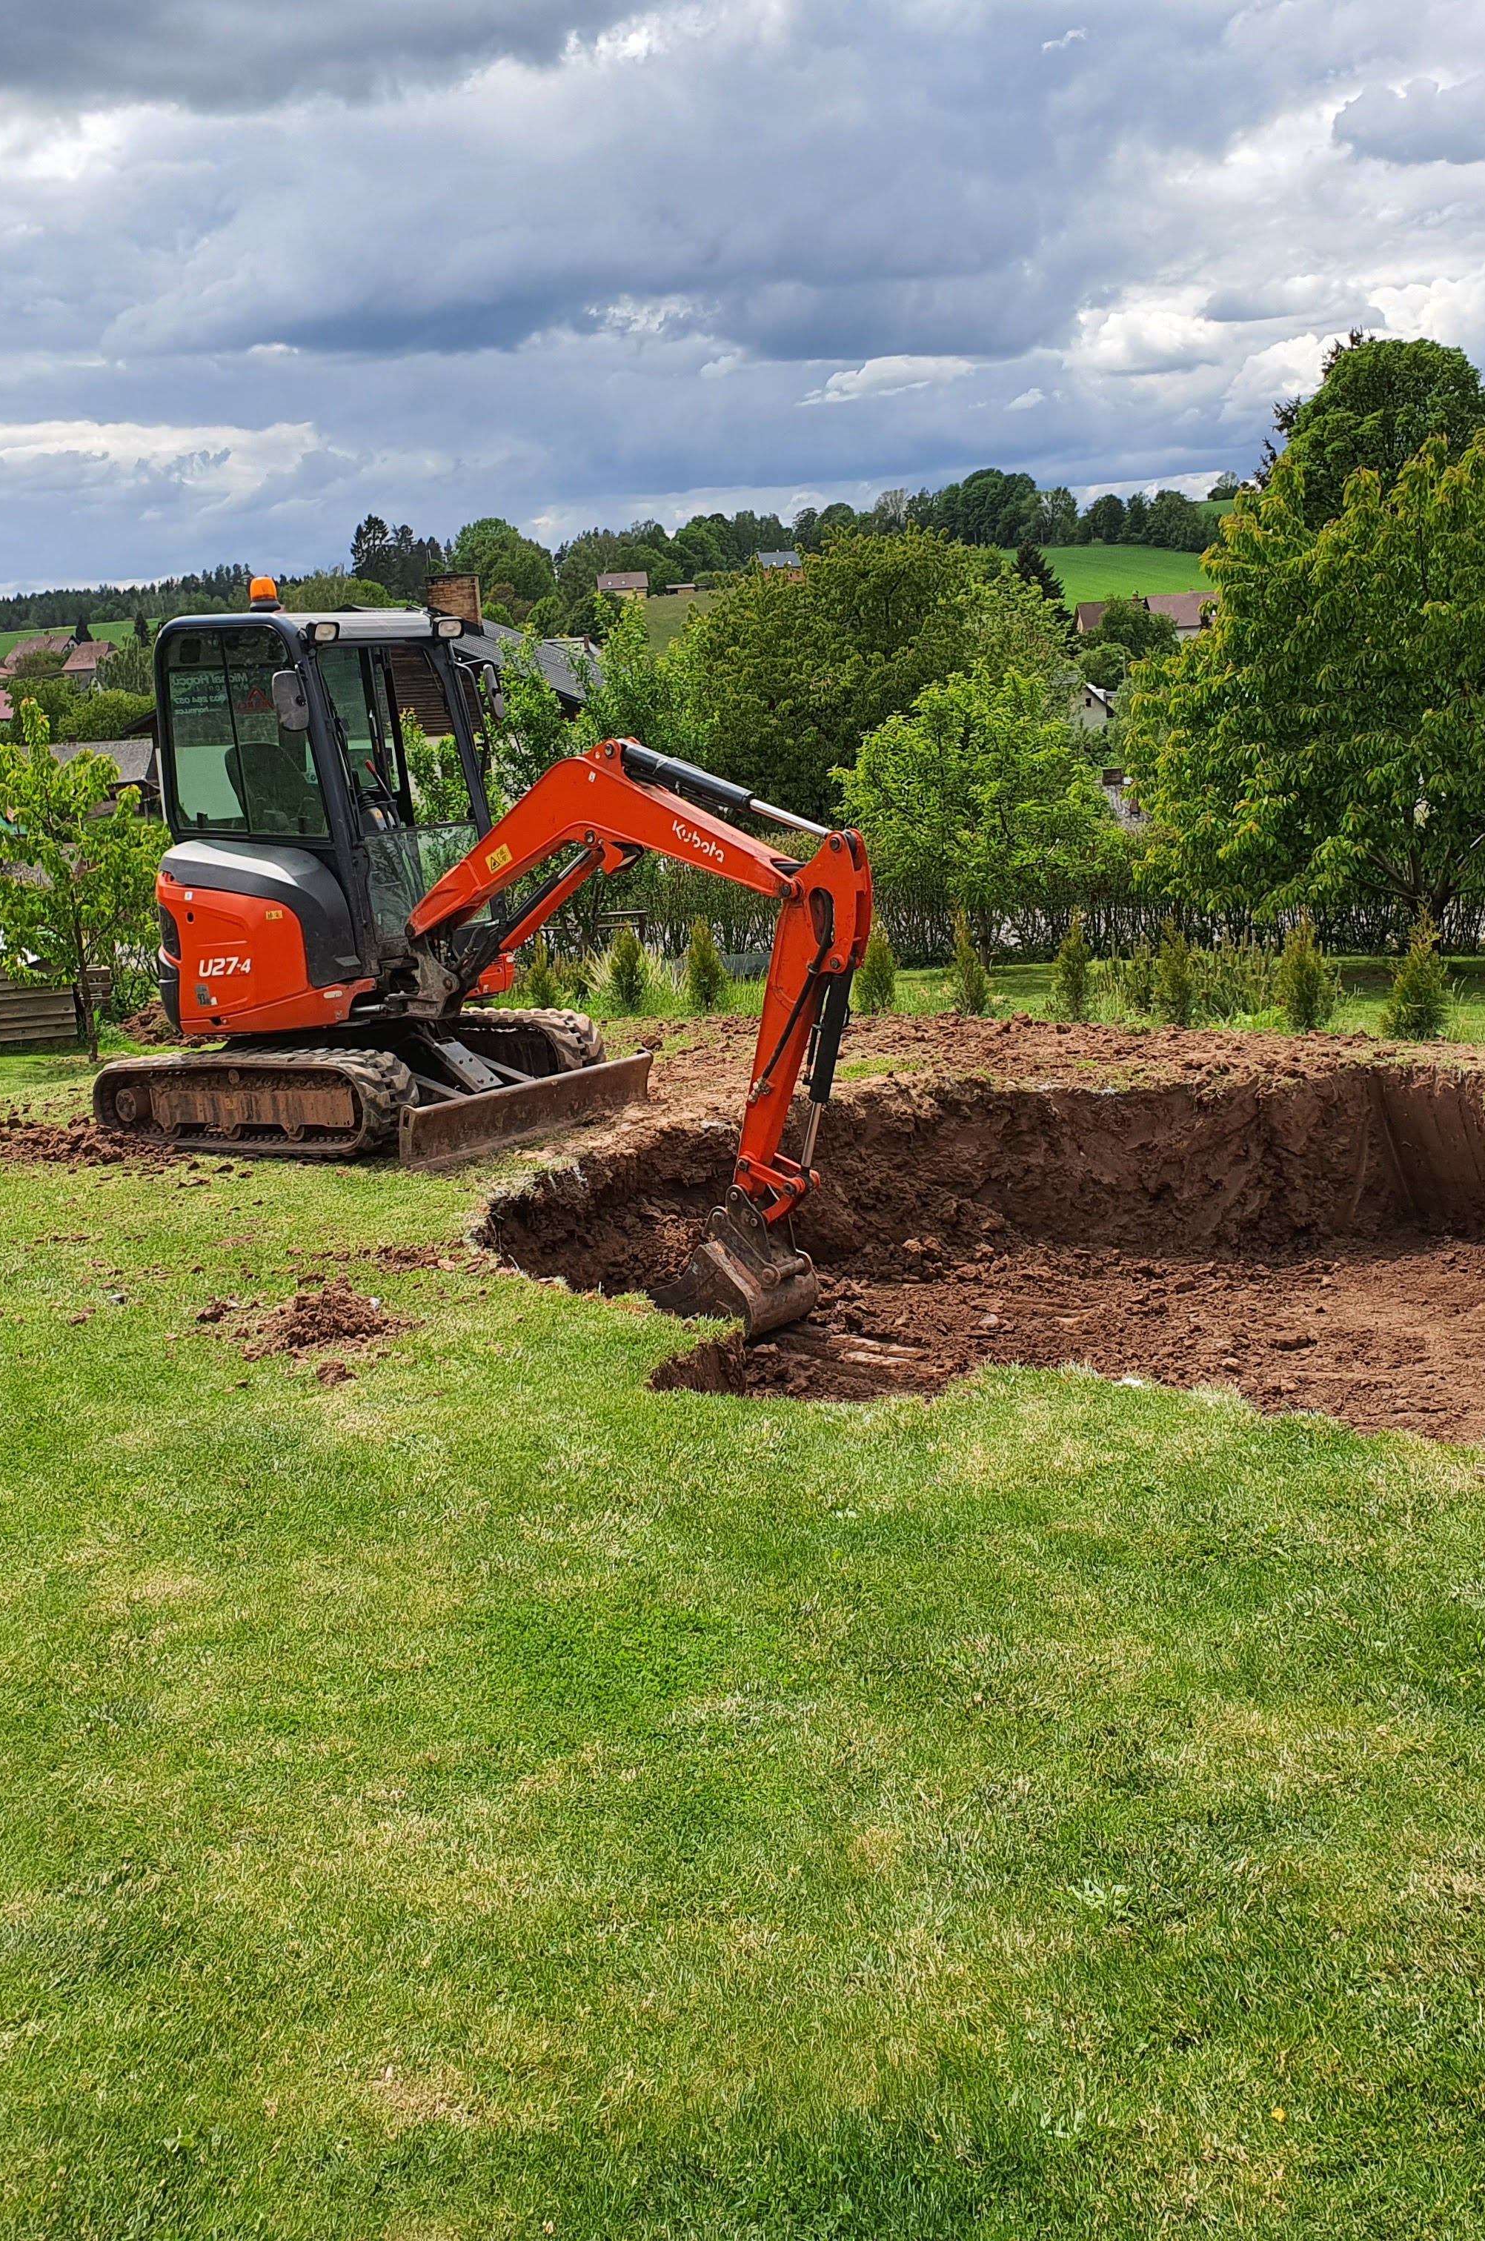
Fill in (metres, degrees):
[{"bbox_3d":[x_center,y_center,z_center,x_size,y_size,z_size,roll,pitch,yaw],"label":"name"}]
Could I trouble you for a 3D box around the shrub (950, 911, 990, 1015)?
[{"bbox_3d":[1.318,-0.903,13.000,0.237,0.615,0.237,-4,9,0],"label":"shrub"}]

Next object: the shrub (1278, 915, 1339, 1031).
[{"bbox_3d":[2.921,-0.771,11.578,0.311,0.590,0.311,-4,10,0],"label":"shrub"}]

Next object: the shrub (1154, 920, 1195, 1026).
[{"bbox_3d":[2.338,-0.790,12.150,0.221,0.581,0.221,-4,9,0],"label":"shrub"}]

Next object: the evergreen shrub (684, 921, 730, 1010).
[{"bbox_3d":[-0.223,-0.992,14.290,0.281,0.588,0.281,-4,10,0],"label":"evergreen shrub"}]

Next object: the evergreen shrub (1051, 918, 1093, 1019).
[{"bbox_3d":[1.850,-0.854,12.572,0.260,0.580,0.260,-4,10,0],"label":"evergreen shrub"}]

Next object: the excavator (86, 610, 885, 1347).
[{"bbox_3d":[-1.113,-0.766,10.174,4.000,3.280,1.550,2,11,35],"label":"excavator"}]

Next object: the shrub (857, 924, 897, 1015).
[{"bbox_3d":[0.800,-0.922,13.502,0.266,0.560,0.266,-4,10,0],"label":"shrub"}]

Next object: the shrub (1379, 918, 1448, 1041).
[{"bbox_3d":[3.370,-0.708,11.250,0.316,0.632,0.316,-4,9,0],"label":"shrub"}]

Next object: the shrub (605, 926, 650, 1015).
[{"bbox_3d":[-0.752,-0.991,14.608,0.302,0.558,0.302,-4,10,0],"label":"shrub"}]

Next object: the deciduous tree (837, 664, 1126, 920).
[{"bbox_3d":[1.727,-2.207,16.200,2.056,2.174,1.938,-4,9,0],"label":"deciduous tree"}]

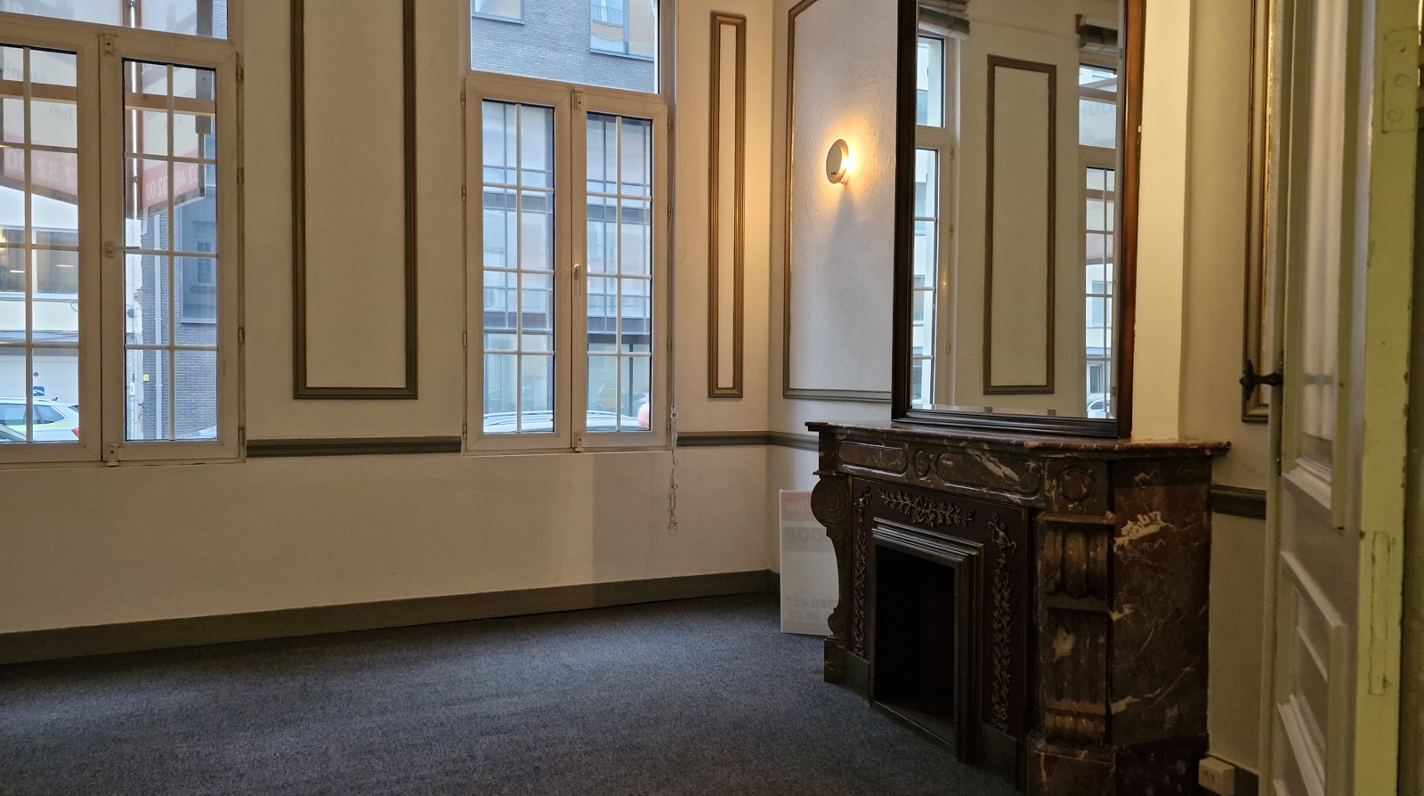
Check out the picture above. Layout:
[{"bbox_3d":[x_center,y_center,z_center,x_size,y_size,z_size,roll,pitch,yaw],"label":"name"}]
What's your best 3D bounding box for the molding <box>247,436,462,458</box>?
[{"bbox_3d":[-1.684,0.234,4.517,0.960,0.077,0.030,0,2,-24],"label":"molding"}]

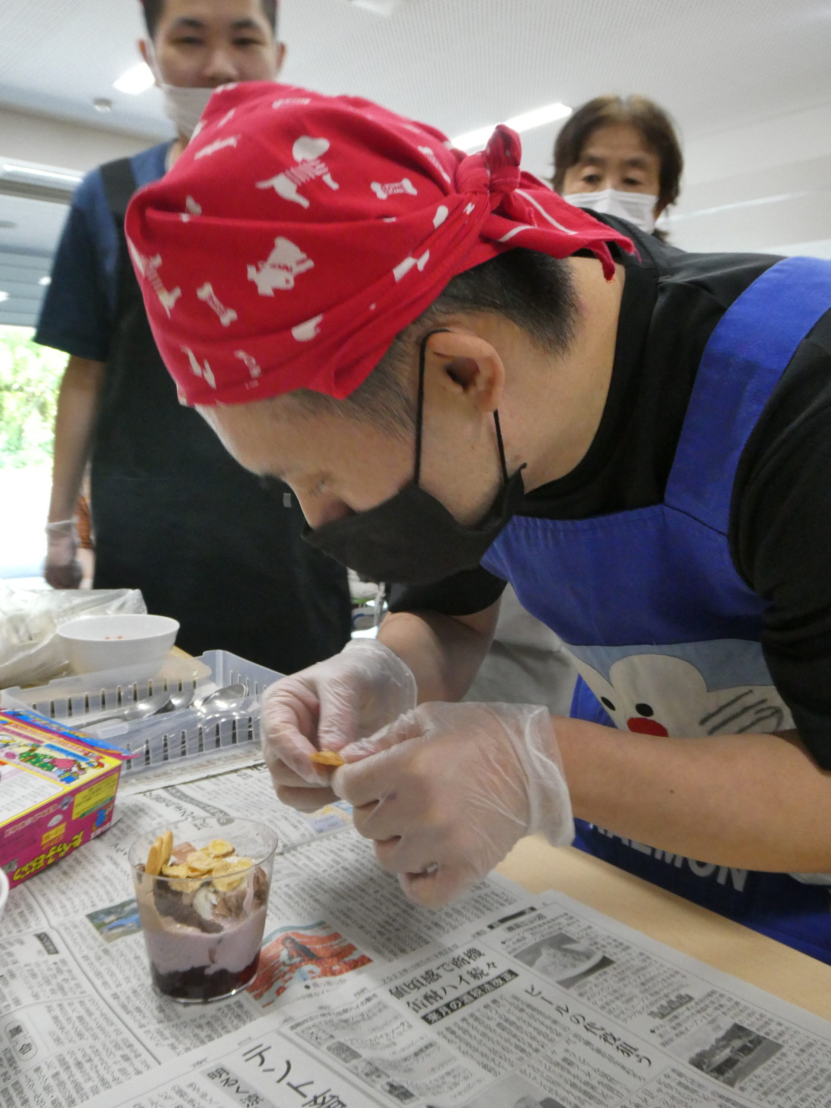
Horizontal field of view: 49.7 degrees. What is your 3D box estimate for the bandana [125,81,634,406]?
[{"bbox_3d":[-0.026,-0.184,0.540,0.280,0.172,0.180,-25,16,3],"label":"bandana"}]

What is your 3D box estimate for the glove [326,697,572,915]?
[{"bbox_3d":[0.021,0.132,0.475,0.115,0.100,0.085,-1,8,-19],"label":"glove"}]

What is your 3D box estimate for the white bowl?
[{"bbox_3d":[-0.341,0.112,1.034,0.141,0.057,0.141,1,7,0],"label":"white bowl"}]

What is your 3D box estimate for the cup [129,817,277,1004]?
[{"bbox_3d":[-0.109,0.183,0.463,0.073,0.069,0.073,1,7,0],"label":"cup"}]

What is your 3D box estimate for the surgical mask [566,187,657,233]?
[{"bbox_3d":[0.319,-0.546,1.460,0.150,0.095,0.080,5,21,14],"label":"surgical mask"}]

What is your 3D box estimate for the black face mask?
[{"bbox_3d":[0.000,-0.050,0.550,0.118,0.135,0.150,41,2,-20],"label":"black face mask"}]

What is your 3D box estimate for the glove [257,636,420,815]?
[{"bbox_3d":[-0.044,0.100,0.525,0.100,0.090,0.082,-4,9,-36],"label":"glove"}]

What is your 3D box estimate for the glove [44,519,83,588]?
[{"bbox_3d":[-0.479,0.004,1.220,0.056,0.105,0.080,0,7,-11],"label":"glove"}]

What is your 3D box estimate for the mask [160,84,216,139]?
[{"bbox_3d":[-0.237,-0.529,1.080,0.138,0.090,0.085,-1,21,-12],"label":"mask"}]

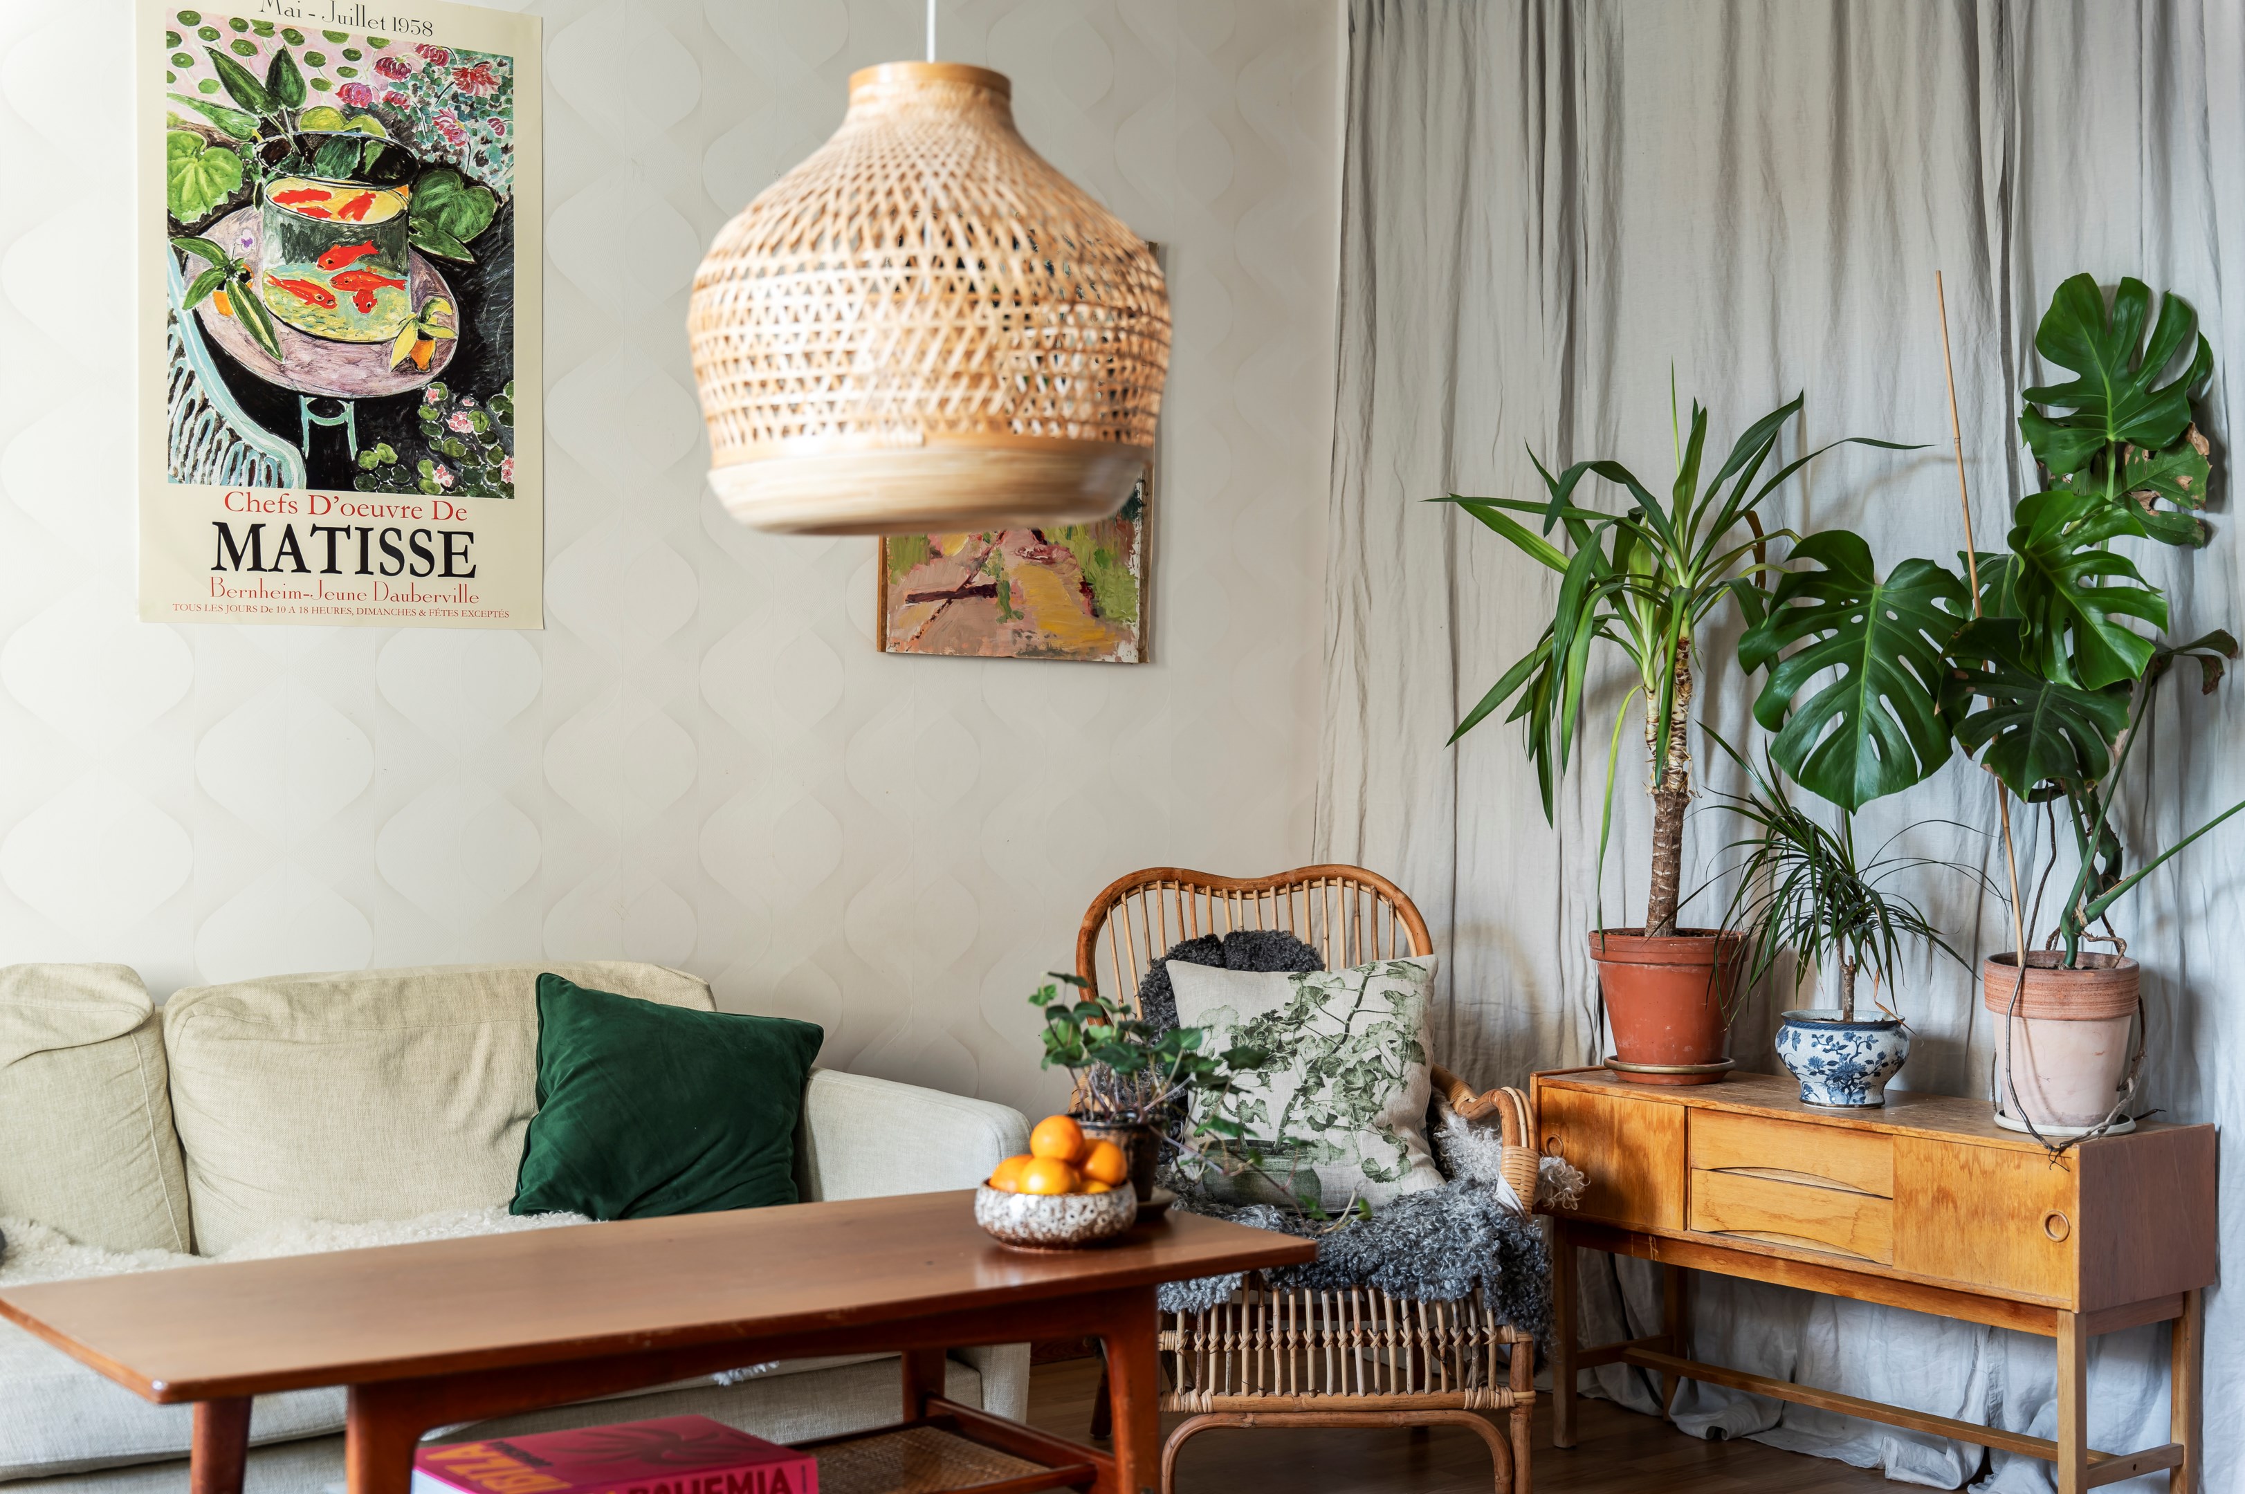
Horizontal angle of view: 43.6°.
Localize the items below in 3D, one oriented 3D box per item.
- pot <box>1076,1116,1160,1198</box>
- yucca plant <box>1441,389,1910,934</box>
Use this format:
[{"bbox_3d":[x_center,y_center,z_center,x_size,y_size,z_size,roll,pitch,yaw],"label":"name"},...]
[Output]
[{"bbox_3d":[-0.006,0.503,3.421,0.116,0.103,0.116,0,-1,0],"label":"pot"},{"bbox_3d":[0.856,-0.134,4.339,0.600,0.847,0.710,0,-1,-35],"label":"yucca plant"}]

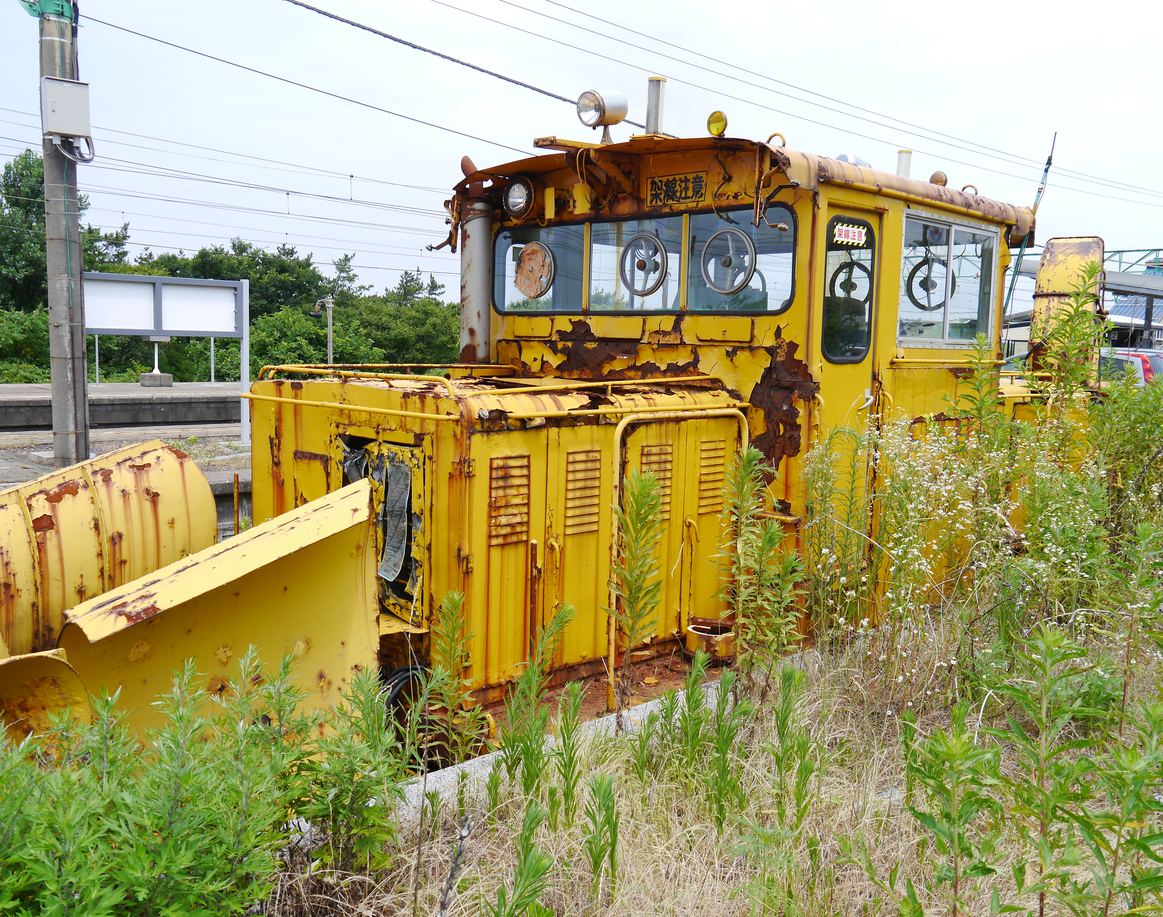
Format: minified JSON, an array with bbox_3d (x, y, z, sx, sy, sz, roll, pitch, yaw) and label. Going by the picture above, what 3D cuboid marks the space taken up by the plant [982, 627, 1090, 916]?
[{"bbox_3d":[1.146,0.824,2.658,0.283,0.820,0.283,4,7,24],"label":"plant"}]

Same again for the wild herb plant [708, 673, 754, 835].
[{"bbox_3d":[0.452,0.892,3.217,0.138,0.518,0.138,2,7,9],"label":"wild herb plant"}]

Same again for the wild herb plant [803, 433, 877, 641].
[{"bbox_3d":[1.301,0.382,5.356,0.381,1.088,0.343,3,7,14],"label":"wild herb plant"}]

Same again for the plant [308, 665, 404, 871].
[{"bbox_3d":[-0.629,0.860,2.952,0.274,0.587,0.261,0,7,-12],"label":"plant"}]

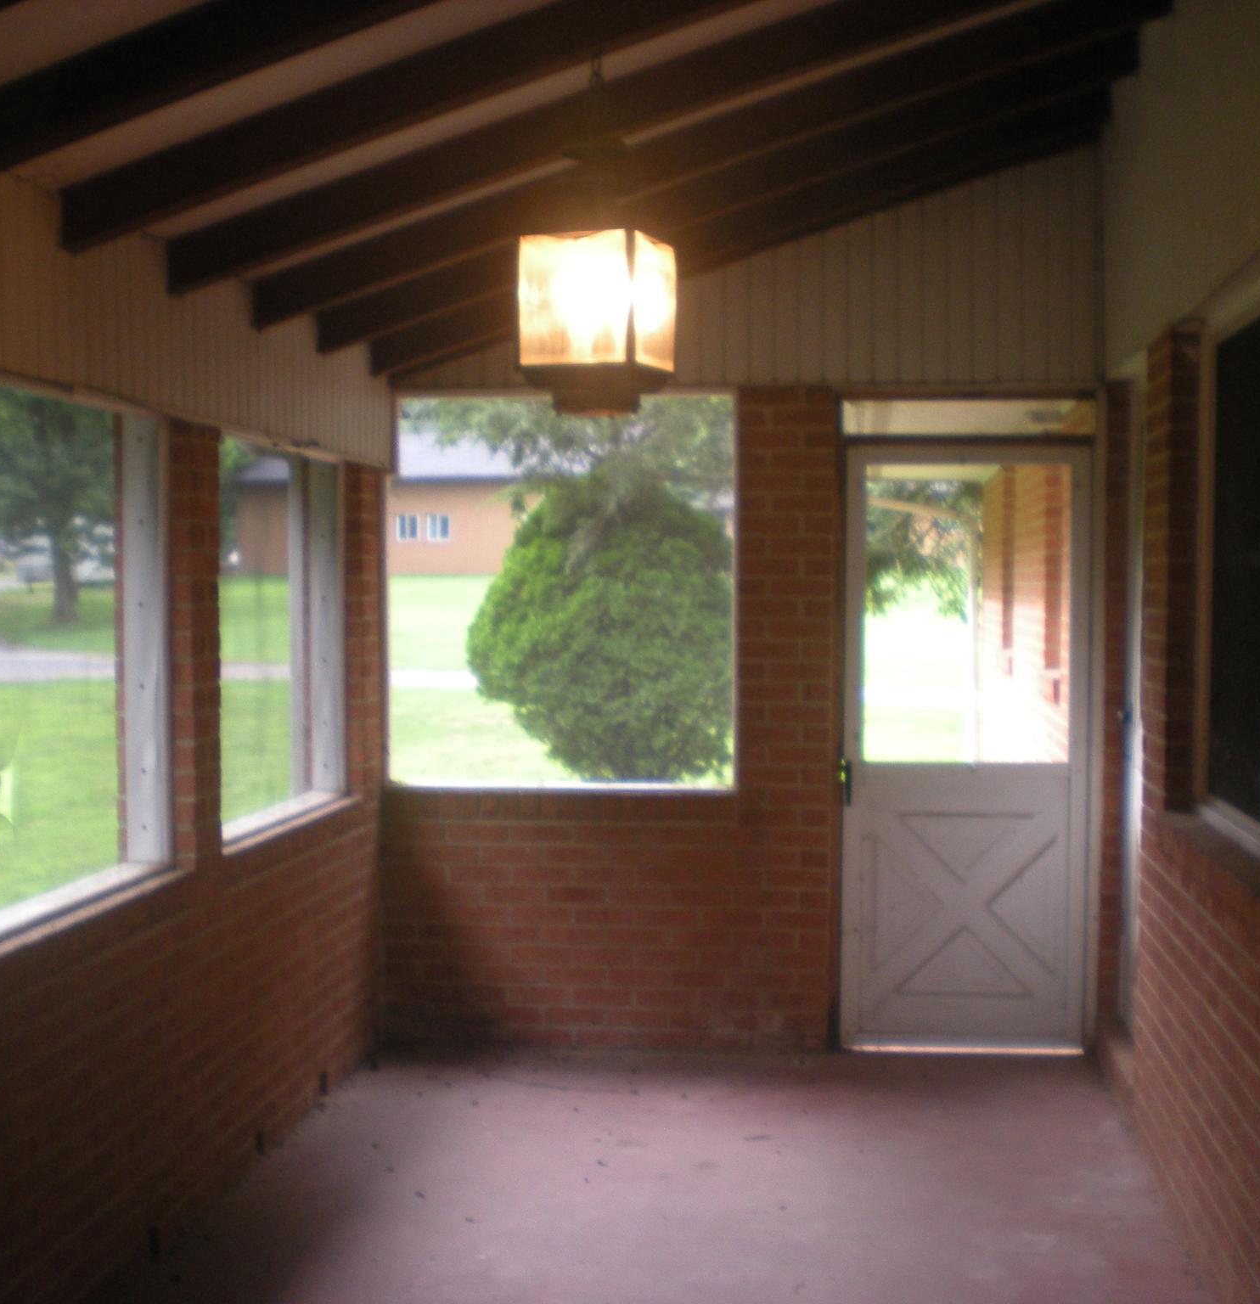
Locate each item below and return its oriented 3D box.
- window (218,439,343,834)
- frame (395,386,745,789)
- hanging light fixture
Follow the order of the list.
[{"bbox_3d":[-1.075,-0.072,5.681,0.120,1.120,1.370,0,2,7],"label":"window"},{"bbox_3d":[-0.234,-0.209,6.508,1.230,1.370,0.120,0,2,7],"label":"frame"},{"bbox_3d":[-0.068,-0.843,3.871,0.250,0.727,0.250,1,2,21],"label":"hanging light fixture"}]

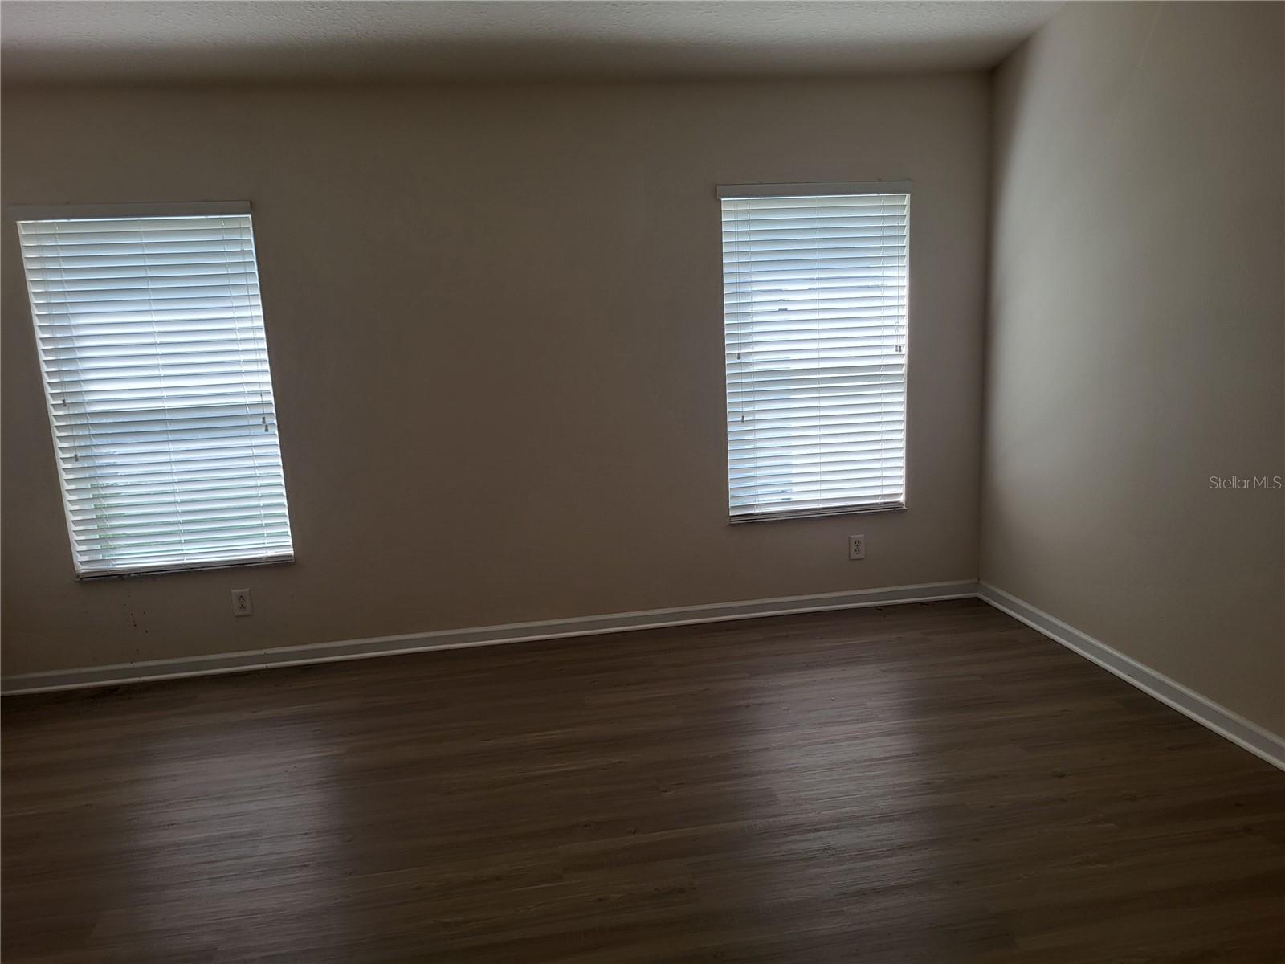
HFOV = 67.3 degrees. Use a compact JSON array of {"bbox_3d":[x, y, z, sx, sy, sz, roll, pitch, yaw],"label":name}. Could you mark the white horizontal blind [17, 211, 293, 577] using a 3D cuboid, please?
[{"bbox_3d":[-1.988,-0.352,4.013,0.875,1.470,0.065,-4,11,-9],"label":"white horizontal blind"}]

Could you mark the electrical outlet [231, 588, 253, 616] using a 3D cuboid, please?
[{"bbox_3d":[-1.738,0.528,4.188,0.075,0.118,0.014,-4,11,-9],"label":"electrical outlet"}]

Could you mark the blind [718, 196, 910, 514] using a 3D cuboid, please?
[{"bbox_3d":[0.807,-0.590,4.469,0.875,1.514,0.095,-4,11,-9],"label":"blind"}]

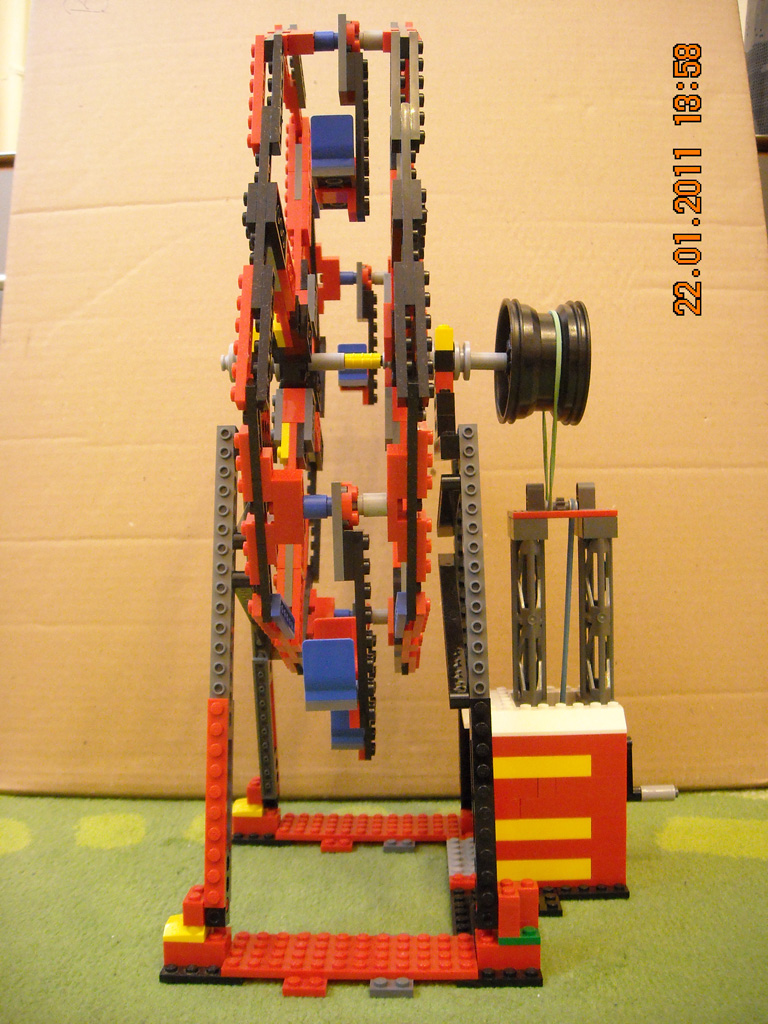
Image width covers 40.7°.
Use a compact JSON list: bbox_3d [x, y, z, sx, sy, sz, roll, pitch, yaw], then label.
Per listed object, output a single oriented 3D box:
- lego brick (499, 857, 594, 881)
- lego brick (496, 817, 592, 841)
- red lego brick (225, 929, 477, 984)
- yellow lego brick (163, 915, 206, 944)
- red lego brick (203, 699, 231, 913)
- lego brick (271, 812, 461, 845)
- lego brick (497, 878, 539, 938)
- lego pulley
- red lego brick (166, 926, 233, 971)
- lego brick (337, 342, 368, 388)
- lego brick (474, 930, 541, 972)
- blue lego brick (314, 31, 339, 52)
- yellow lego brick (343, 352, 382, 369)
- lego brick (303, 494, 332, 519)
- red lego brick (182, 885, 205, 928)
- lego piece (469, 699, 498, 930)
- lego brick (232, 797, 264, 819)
[{"bbox_3d":[0.071,0.163,0.477,0.048,0.010,0.008,0,2,2],"label":"lego brick"},{"bbox_3d":[0.069,0.142,0.468,0.048,0.010,0.008,0,1,2],"label":"lego brick"},{"bbox_3d":[-0.012,0.171,0.403,0.096,0.005,0.032,0,1,2],"label":"red lego brick"},{"bbox_3d":[-0.076,0.159,0.398,0.016,0.007,0.016,0,1,2],"label":"yellow lego brick"},{"bbox_3d":[-0.066,0.114,0.408,0.008,0.080,0.005,0,-8,2],"label":"red lego brick"},{"bbox_3d":[-0.007,0.168,0.550,0.096,0.005,0.032,0,2,2],"label":"lego brick"},{"bbox_3d":[0.051,0.152,0.399,0.016,0.018,0.016,0,2,2],"label":"lego brick"},{"bbox_3d":[0.072,-0.068,0.467,0.034,0.056,0.056,1,2,-1],"label":"lego pulley"},{"bbox_3d":[-0.072,0.169,0.405,0.024,0.011,0.016,0,1,2],"label":"red lego brick"},{"bbox_3d":[-0.017,-0.081,0.567,0.016,0.022,0.016,0,1,2],"label":"lego brick"},{"bbox_3d":[0.047,0.168,0.400,0.024,0.011,0.016,0,1,2],"label":"lego brick"},{"bbox_3d":[-0.023,-0.189,0.416,0.010,0.008,0.008,0,2,2],"label":"blue lego brick"},{"bbox_3d":[-0.009,-0.067,0.461,0.016,0.007,0.007,0,1,2],"label":"yellow lego brick"},{"bbox_3d":[-0.023,-0.002,0.352,0.010,0.008,0.008,0,2,2],"label":"lego brick"},{"bbox_3d":[-0.072,0.151,0.398,0.008,0.011,0.016,0,1,2],"label":"red lego brick"},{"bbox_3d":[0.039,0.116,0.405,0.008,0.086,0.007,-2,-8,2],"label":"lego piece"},{"bbox_3d":[-0.072,0.158,0.555,0.016,0.007,0.016,0,1,2],"label":"lego brick"}]

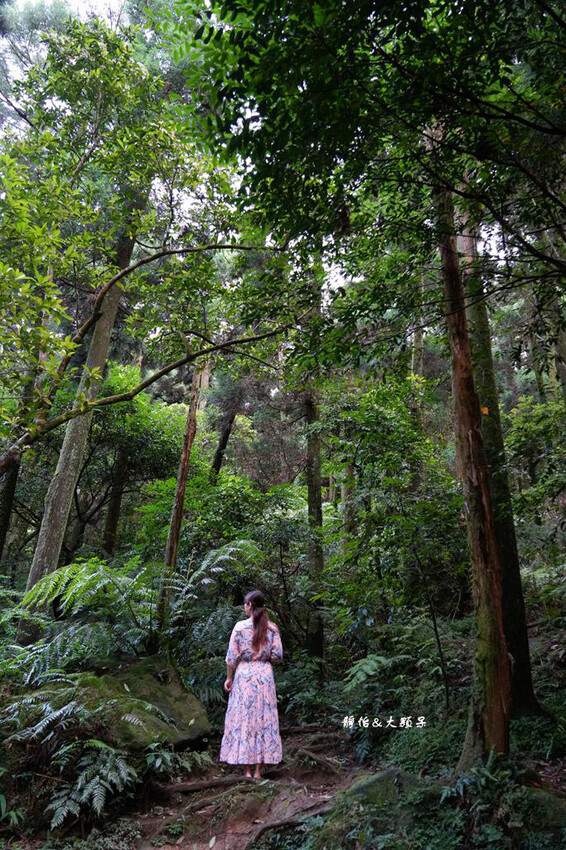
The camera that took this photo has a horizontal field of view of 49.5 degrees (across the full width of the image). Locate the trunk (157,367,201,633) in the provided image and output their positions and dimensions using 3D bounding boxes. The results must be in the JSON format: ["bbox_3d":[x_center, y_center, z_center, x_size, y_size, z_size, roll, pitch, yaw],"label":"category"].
[{"bbox_3d":[-1.332,0.871,8.099,0.190,3.550,0.190,4,-17,1],"label":"trunk"}]

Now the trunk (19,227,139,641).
[{"bbox_3d":[-2.772,-0.179,8.630,0.420,6.110,0.420,7,-17,2],"label":"trunk"}]

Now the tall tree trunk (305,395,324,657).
[{"bbox_3d":[0.483,1.422,9.499,0.270,4.160,0.270,1,-17,0],"label":"tall tree trunk"}]

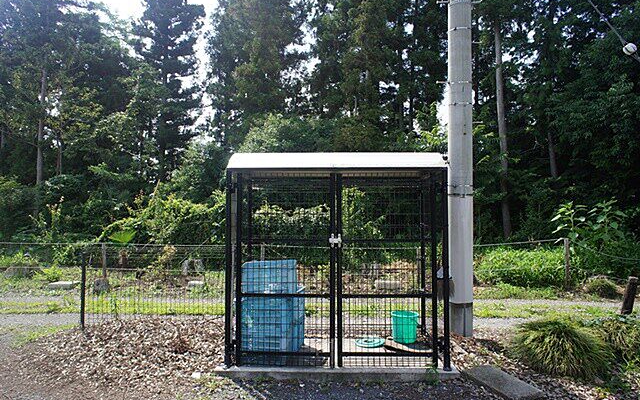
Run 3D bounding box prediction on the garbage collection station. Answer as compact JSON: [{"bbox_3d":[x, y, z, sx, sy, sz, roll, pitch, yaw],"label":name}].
[{"bbox_3d":[0.170,0.500,4.100,1.910,1.890,1.000,0,-1,2],"label":"garbage collection station"}]

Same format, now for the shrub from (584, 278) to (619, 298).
[{"bbox_3d":[4.650,1.420,7.050,0.570,0.330,0.520,0,-1,0],"label":"shrub"}]

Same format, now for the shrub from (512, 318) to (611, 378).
[{"bbox_3d":[2.270,1.290,4.020,0.950,0.430,0.880,0,-1,0],"label":"shrub"}]

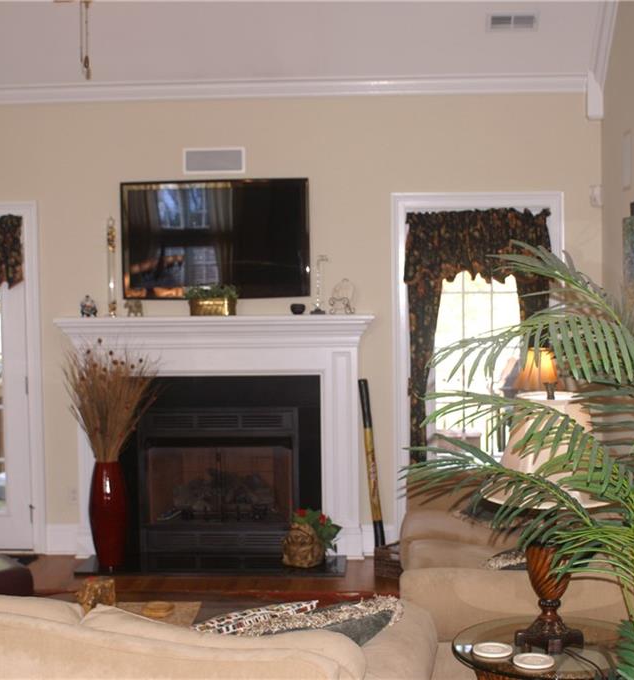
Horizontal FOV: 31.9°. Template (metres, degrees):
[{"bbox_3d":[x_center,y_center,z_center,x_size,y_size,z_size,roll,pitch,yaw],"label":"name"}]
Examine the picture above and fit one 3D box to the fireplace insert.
[{"bbox_3d":[-0.572,0.839,6.712,0.955,0.893,0.330,-1,3,3],"label":"fireplace insert"}]

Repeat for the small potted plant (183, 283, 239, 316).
[{"bbox_3d":[-0.629,-0.233,6.541,0.310,0.185,0.170,-1,3,3],"label":"small potted plant"}]

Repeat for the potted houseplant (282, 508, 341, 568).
[{"bbox_3d":[-0.026,1.125,6.370,0.346,0.316,0.290,-1,3,3],"label":"potted houseplant"}]

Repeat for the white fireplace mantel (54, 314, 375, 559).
[{"bbox_3d":[-0.585,0.580,6.505,1.864,1.445,0.175,-1,3,3],"label":"white fireplace mantel"}]

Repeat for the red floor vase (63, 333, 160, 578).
[{"bbox_3d":[-1.171,0.646,6.311,0.554,1.311,0.500,-1,3,3],"label":"red floor vase"}]

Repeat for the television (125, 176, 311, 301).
[{"bbox_3d":[-0.600,-0.597,6.549,1.110,0.690,0.080,-1,3,3],"label":"television"}]

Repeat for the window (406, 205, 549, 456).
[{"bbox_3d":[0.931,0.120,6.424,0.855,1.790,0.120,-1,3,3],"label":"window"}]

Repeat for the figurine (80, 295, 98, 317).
[{"bbox_3d":[-1.335,-0.197,6.492,0.099,0.128,0.080,-1,3,3],"label":"figurine"}]

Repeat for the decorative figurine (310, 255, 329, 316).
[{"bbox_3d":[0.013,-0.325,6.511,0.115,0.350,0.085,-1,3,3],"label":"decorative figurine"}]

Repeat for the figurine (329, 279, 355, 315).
[{"bbox_3d":[0.150,-0.256,6.507,0.155,0.210,0.090,-1,3,3],"label":"figurine"}]

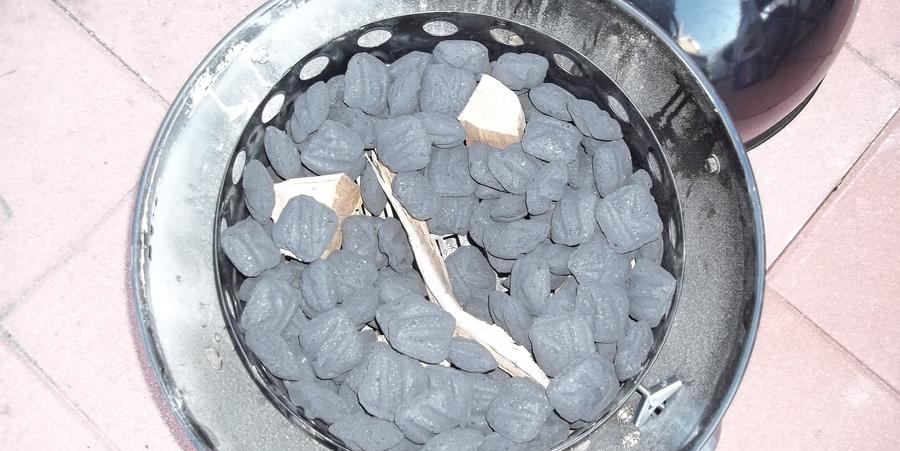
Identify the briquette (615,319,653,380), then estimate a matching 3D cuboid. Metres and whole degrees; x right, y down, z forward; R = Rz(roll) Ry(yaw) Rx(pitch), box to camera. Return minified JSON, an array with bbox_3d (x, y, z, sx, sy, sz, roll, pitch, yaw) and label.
[{"bbox_3d":[0.152,0.102,0.684,0.029,0.050,0.050,18,90,-2],"label":"briquette"}]

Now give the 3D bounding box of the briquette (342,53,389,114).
[{"bbox_3d":[-0.072,-0.122,0.713,0.046,0.050,0.029,19,33,31],"label":"briquette"}]

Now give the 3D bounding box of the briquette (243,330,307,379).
[{"bbox_3d":[-0.148,0.108,0.700,0.053,0.028,0.052,40,60,0],"label":"briquette"}]

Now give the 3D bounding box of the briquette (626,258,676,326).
[{"bbox_3d":[0.164,0.056,0.686,0.049,0.026,0.049,10,95,38],"label":"briquette"}]

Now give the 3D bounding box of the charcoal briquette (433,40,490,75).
[{"bbox_3d":[0.010,-0.143,0.732,0.050,0.030,0.050,4,57,3],"label":"charcoal briquette"}]

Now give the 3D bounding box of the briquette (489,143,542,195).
[{"bbox_3d":[0.058,-0.050,0.729,0.052,0.029,0.052,46,58,1],"label":"briquette"}]

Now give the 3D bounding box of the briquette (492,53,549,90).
[{"bbox_3d":[0.062,-0.138,0.747,0.053,0.028,0.053,-1,38,3],"label":"briquette"}]

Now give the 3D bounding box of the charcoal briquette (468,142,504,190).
[{"bbox_3d":[0.035,-0.052,0.728,0.050,0.030,0.050,-30,82,9],"label":"charcoal briquette"}]

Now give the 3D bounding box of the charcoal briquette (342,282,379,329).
[{"bbox_3d":[-0.081,0.069,0.740,0.052,0.028,0.053,-17,109,-3],"label":"charcoal briquette"}]

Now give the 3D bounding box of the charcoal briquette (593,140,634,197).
[{"bbox_3d":[0.139,-0.048,0.717,0.050,0.029,0.050,11,68,-36],"label":"charcoal briquette"}]

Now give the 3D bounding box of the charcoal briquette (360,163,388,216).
[{"bbox_3d":[-0.067,-0.035,0.740,0.028,0.052,0.053,-12,90,3],"label":"charcoal briquette"}]

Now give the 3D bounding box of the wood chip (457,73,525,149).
[{"bbox_3d":[0.037,-0.100,0.735,0.055,0.036,0.052,9,73,0],"label":"wood chip"}]

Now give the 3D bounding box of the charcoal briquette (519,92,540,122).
[{"bbox_3d":[0.072,-0.109,0.752,0.050,0.030,0.050,-37,82,-8],"label":"charcoal briquette"}]

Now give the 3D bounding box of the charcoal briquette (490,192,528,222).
[{"bbox_3d":[0.055,-0.024,0.730,0.050,0.030,0.050,2,59,1],"label":"charcoal briquette"}]

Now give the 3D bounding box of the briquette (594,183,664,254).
[{"bbox_3d":[0.146,-0.006,0.678,0.049,0.030,0.052,-36,71,19],"label":"briquette"}]

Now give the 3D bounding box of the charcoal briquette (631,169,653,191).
[{"bbox_3d":[0.154,-0.028,0.715,0.052,0.028,0.053,-30,66,7],"label":"charcoal briquette"}]

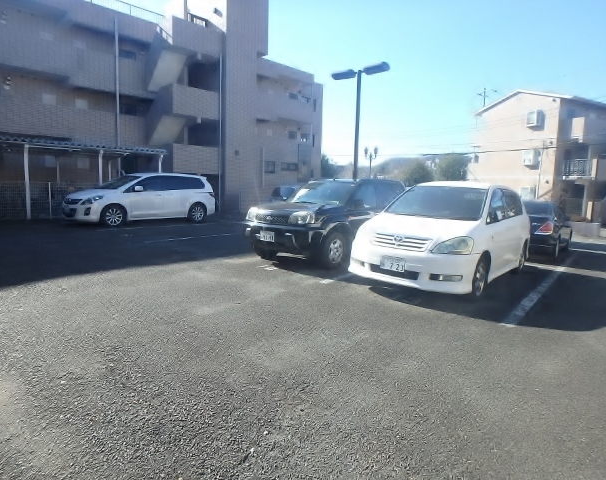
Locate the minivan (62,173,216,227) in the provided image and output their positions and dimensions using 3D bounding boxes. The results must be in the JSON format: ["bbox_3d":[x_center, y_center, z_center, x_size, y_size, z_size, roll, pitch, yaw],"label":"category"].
[{"bbox_3d":[-5.360,-1.430,13.280,1.850,1.690,4.870,8,8,39],"label":"minivan"}]

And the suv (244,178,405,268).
[{"bbox_3d":[0.790,-0.485,8.300,1.765,1.690,4.450,7,8,39],"label":"suv"}]

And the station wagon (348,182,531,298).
[{"bbox_3d":[2.630,-0.210,6.700,1.760,1.660,4.660,7,8,39],"label":"station wagon"}]

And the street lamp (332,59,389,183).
[{"bbox_3d":[1.572,-2.496,11.464,1.920,4.950,0.320,7,8,39],"label":"street lamp"}]

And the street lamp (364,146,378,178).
[{"bbox_3d":[5.056,-4.294,29.000,1.020,5.200,0.320,3,6,11],"label":"street lamp"}]

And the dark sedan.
[{"bbox_3d":[6.650,-0.450,11.350,1.765,1.475,4.770,7,8,39],"label":"dark sedan"}]

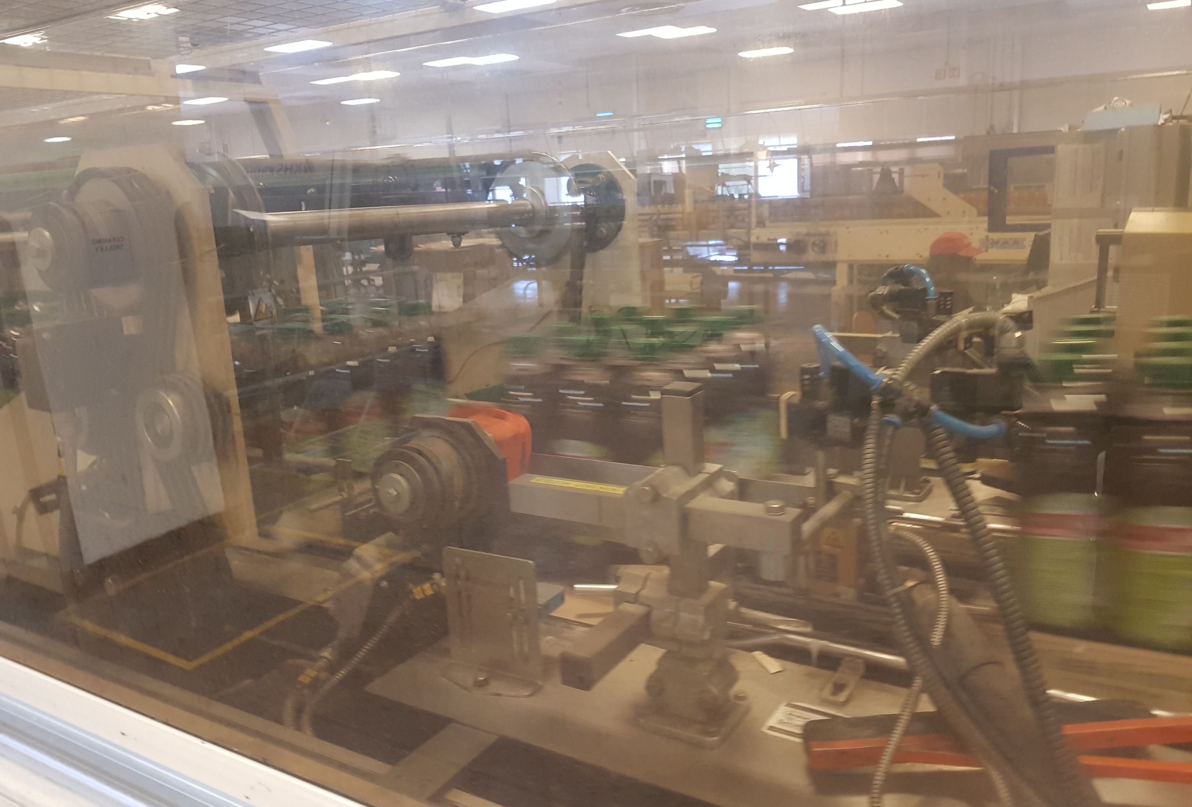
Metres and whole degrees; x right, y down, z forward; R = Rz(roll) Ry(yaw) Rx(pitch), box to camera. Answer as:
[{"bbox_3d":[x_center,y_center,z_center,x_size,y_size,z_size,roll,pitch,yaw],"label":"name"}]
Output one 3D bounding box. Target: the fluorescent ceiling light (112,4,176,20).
[{"bbox_3d":[-6.409,-5.573,12.680,1.120,0.080,0.570,5,16,31],"label":"fluorescent ceiling light"}]

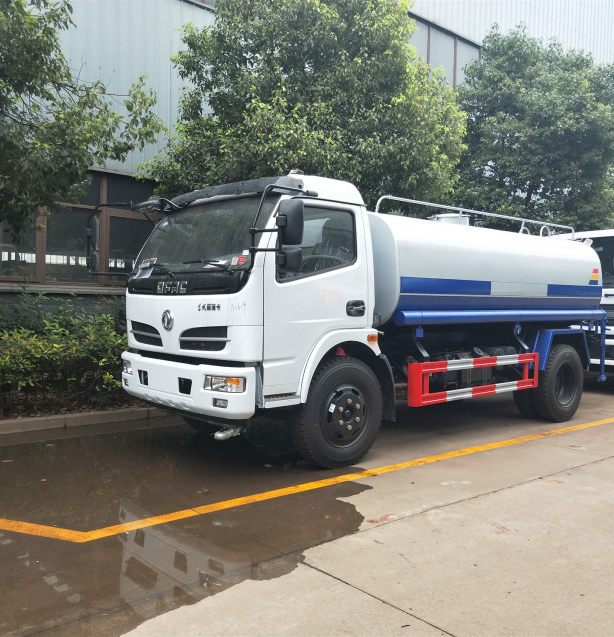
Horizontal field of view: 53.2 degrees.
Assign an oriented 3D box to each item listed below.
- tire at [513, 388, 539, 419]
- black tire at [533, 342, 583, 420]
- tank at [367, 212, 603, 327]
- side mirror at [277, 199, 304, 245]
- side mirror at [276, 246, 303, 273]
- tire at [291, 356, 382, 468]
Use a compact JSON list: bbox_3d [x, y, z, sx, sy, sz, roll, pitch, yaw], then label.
[{"bbox_3d":[2.971,0.800,7.935,0.985,0.985,0.250,-1,3,-40],"label":"tire"},{"bbox_3d":[3.150,0.812,7.723,0.985,0.985,0.250,-1,3,-40],"label":"black tire"},{"bbox_3d":[1.799,-0.486,7.934,4.400,1.400,2.080,-1,3,-40],"label":"tank"},{"bbox_3d":[-0.121,-0.727,4.616,0.210,0.360,0.120,3,3,40],"label":"side mirror"},{"bbox_3d":[-0.131,-0.444,4.616,0.190,0.210,0.110,3,3,40],"label":"side mirror"},{"bbox_3d":[0.296,0.842,5.537,0.985,0.985,0.250,-1,3,-40],"label":"tire"}]

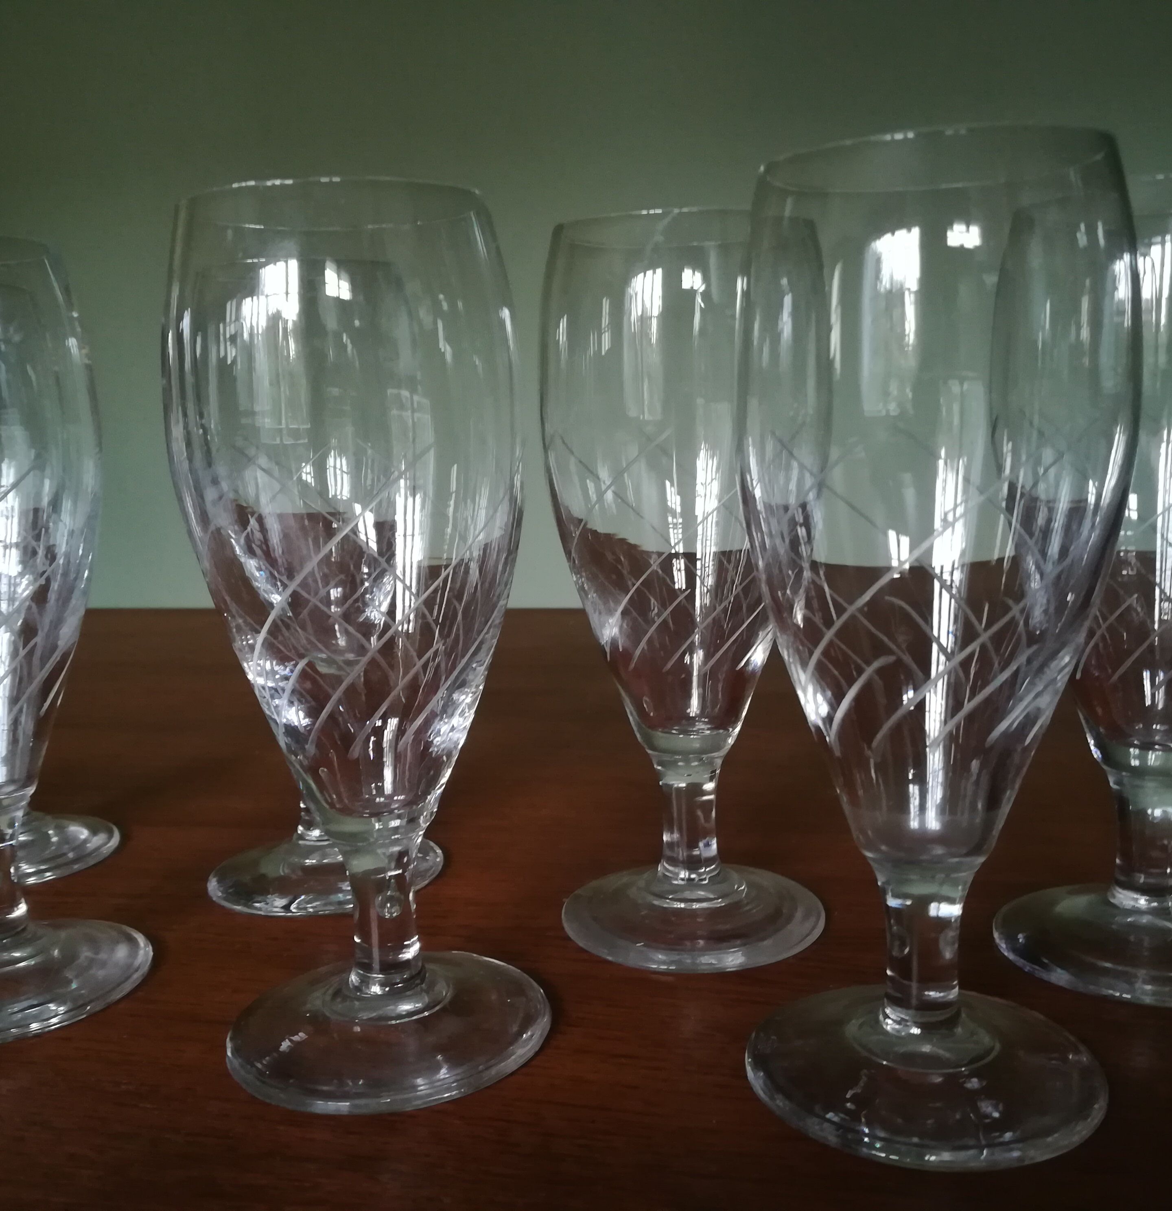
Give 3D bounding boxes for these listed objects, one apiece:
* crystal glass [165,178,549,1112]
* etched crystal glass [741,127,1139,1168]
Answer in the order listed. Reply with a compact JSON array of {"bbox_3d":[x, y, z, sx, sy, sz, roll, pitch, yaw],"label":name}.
[{"bbox_3d":[-0.045,0.007,0.246,0.068,0.170,0.068,-2,10,0],"label":"crystal glass"},{"bbox_3d":[0.063,0.007,0.224,0.068,0.170,0.068,-2,10,0],"label":"etched crystal glass"}]

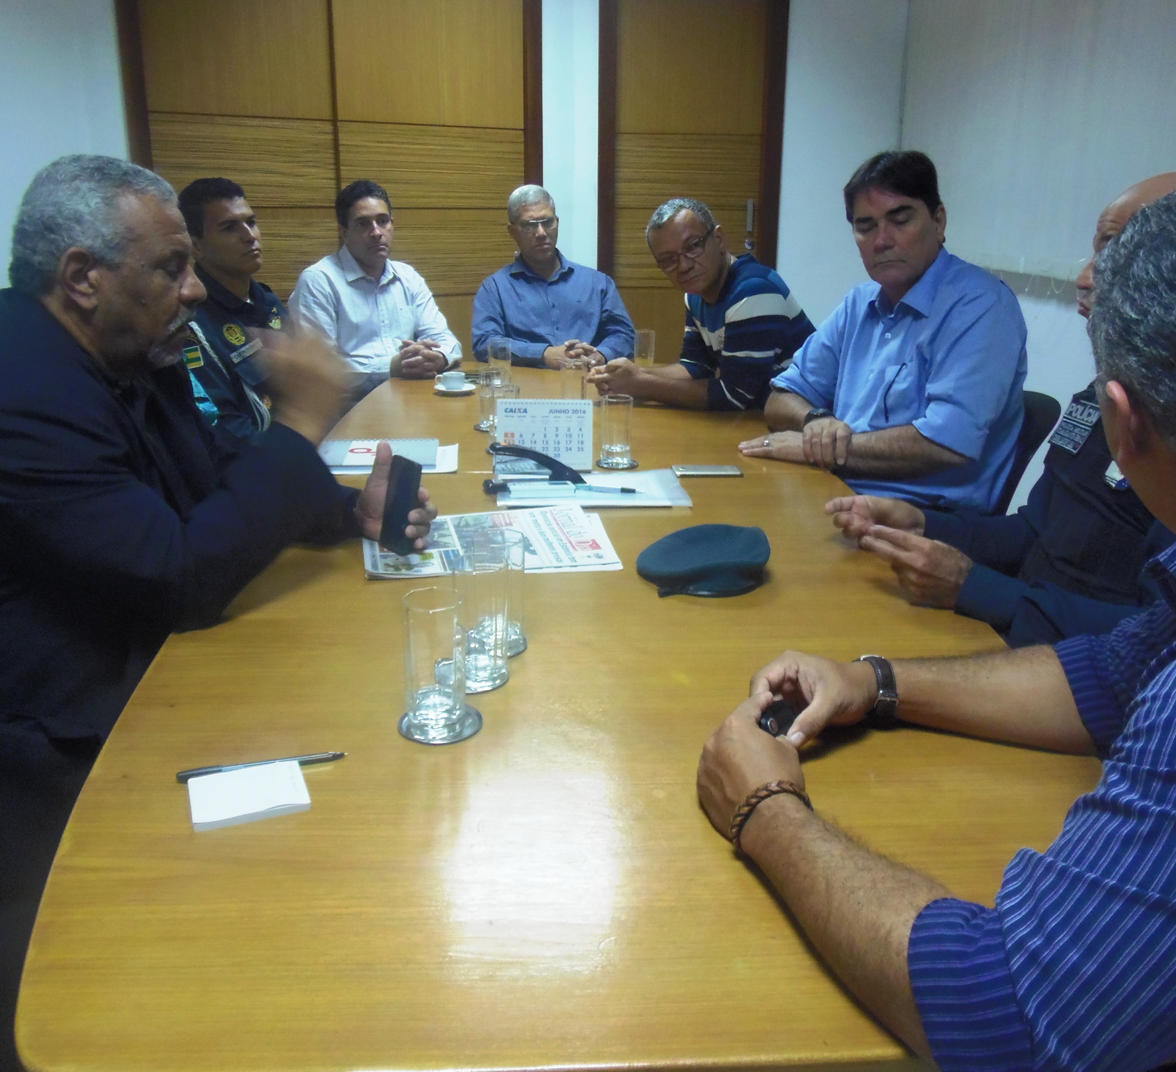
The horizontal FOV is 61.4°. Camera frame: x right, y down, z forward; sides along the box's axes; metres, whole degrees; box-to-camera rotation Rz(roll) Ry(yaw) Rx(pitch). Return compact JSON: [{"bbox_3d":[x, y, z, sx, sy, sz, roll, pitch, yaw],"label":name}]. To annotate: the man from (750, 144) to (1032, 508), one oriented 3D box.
[{"bbox_3d":[0.621,-0.079,2.115,0.800,1.360,0.580,-13,23,-35],"label":"man"}]

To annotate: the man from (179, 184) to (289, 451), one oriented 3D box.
[{"bbox_3d":[-0.878,-0.244,2.622,0.750,1.330,0.550,17,25,39],"label":"man"}]

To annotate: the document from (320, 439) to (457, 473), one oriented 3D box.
[{"bbox_3d":[-0.416,-0.166,2.041,0.295,0.016,0.251,-2,18,-5],"label":"document"}]

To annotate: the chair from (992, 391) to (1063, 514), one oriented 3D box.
[{"bbox_3d":[0.590,0.111,2.166,0.570,0.900,0.540,-6,19,-16],"label":"chair"}]

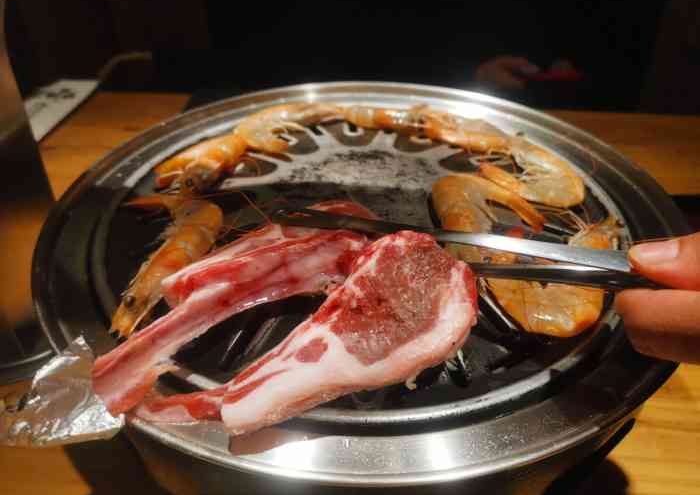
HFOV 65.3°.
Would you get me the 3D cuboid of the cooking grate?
[{"bbox_3d":[0.007,-0.020,0.322,0.293,0.022,0.293,-1,38,0],"label":"cooking grate"}]

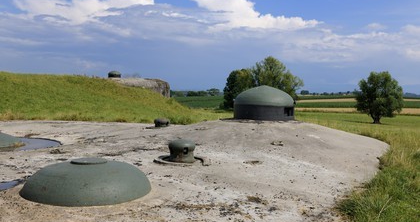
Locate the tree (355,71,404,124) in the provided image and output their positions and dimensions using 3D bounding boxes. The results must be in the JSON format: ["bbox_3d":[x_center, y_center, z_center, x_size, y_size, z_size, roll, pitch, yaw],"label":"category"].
[{"bbox_3d":[22.242,-1.732,57.976,6.280,6.738,6.280,0,2,0],"label":"tree"}]

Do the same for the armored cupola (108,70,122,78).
[{"bbox_3d":[-12.001,-4.586,56.000,1.660,0.930,1.660,0,2,0],"label":"armored cupola"}]

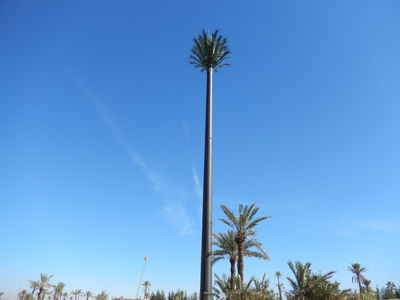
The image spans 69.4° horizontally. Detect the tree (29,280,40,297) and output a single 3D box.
[{"bbox_3d":[-40.765,34.885,69.767,3.300,6.160,3.300,15,-31,-23],"label":"tree"}]

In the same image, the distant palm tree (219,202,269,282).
[{"bbox_3d":[3.658,9.215,23.723,4.700,9.780,4.700,-3,-29,8],"label":"distant palm tree"}]

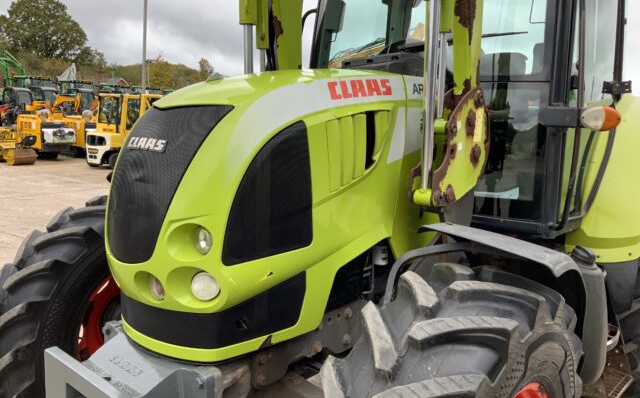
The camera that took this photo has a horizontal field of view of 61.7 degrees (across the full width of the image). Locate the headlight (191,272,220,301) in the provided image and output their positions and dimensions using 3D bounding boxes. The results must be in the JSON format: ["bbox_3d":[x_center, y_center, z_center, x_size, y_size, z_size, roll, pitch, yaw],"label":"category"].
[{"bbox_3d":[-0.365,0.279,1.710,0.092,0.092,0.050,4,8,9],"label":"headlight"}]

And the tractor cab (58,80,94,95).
[{"bbox_3d":[-13.397,-5.777,29.500,1.450,1.500,1.500,9,10,38],"label":"tractor cab"}]

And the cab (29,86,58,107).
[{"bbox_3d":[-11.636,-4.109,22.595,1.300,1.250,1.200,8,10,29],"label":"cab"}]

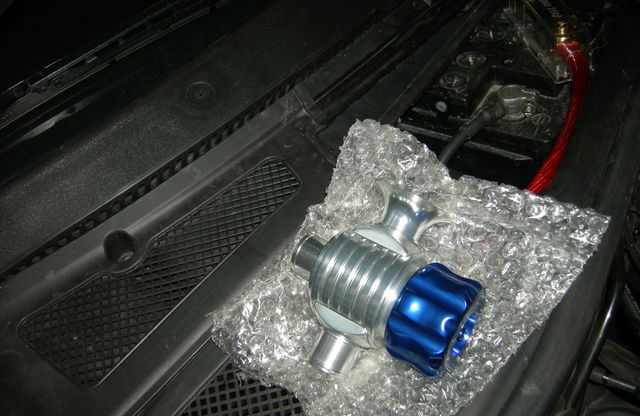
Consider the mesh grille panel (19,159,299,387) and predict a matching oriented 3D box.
[{"bbox_3d":[-0.112,0.033,0.510,0.091,0.015,0.228,29,62,31],"label":"mesh grille panel"}]

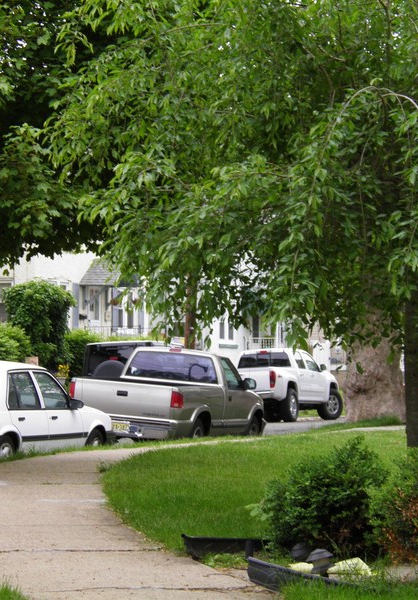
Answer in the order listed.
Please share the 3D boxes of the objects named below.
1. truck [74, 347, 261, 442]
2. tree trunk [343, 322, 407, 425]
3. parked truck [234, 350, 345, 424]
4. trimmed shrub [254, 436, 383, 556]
[{"bbox_3d":[-0.530,1.520,29.300,1.730,1.580,4.830,0,-2,19],"label":"truck"},{"bbox_3d":[3.069,1.289,36.000,1.120,1.950,1.080,1,-2,0],"label":"tree trunk"},{"bbox_3d":[1.620,2.020,45.900,1.760,1.720,5.250,0,-2,21],"label":"parked truck"},{"bbox_3d":[0.755,1.302,12.800,0.850,0.800,0.850,1,-2,0],"label":"trimmed shrub"}]

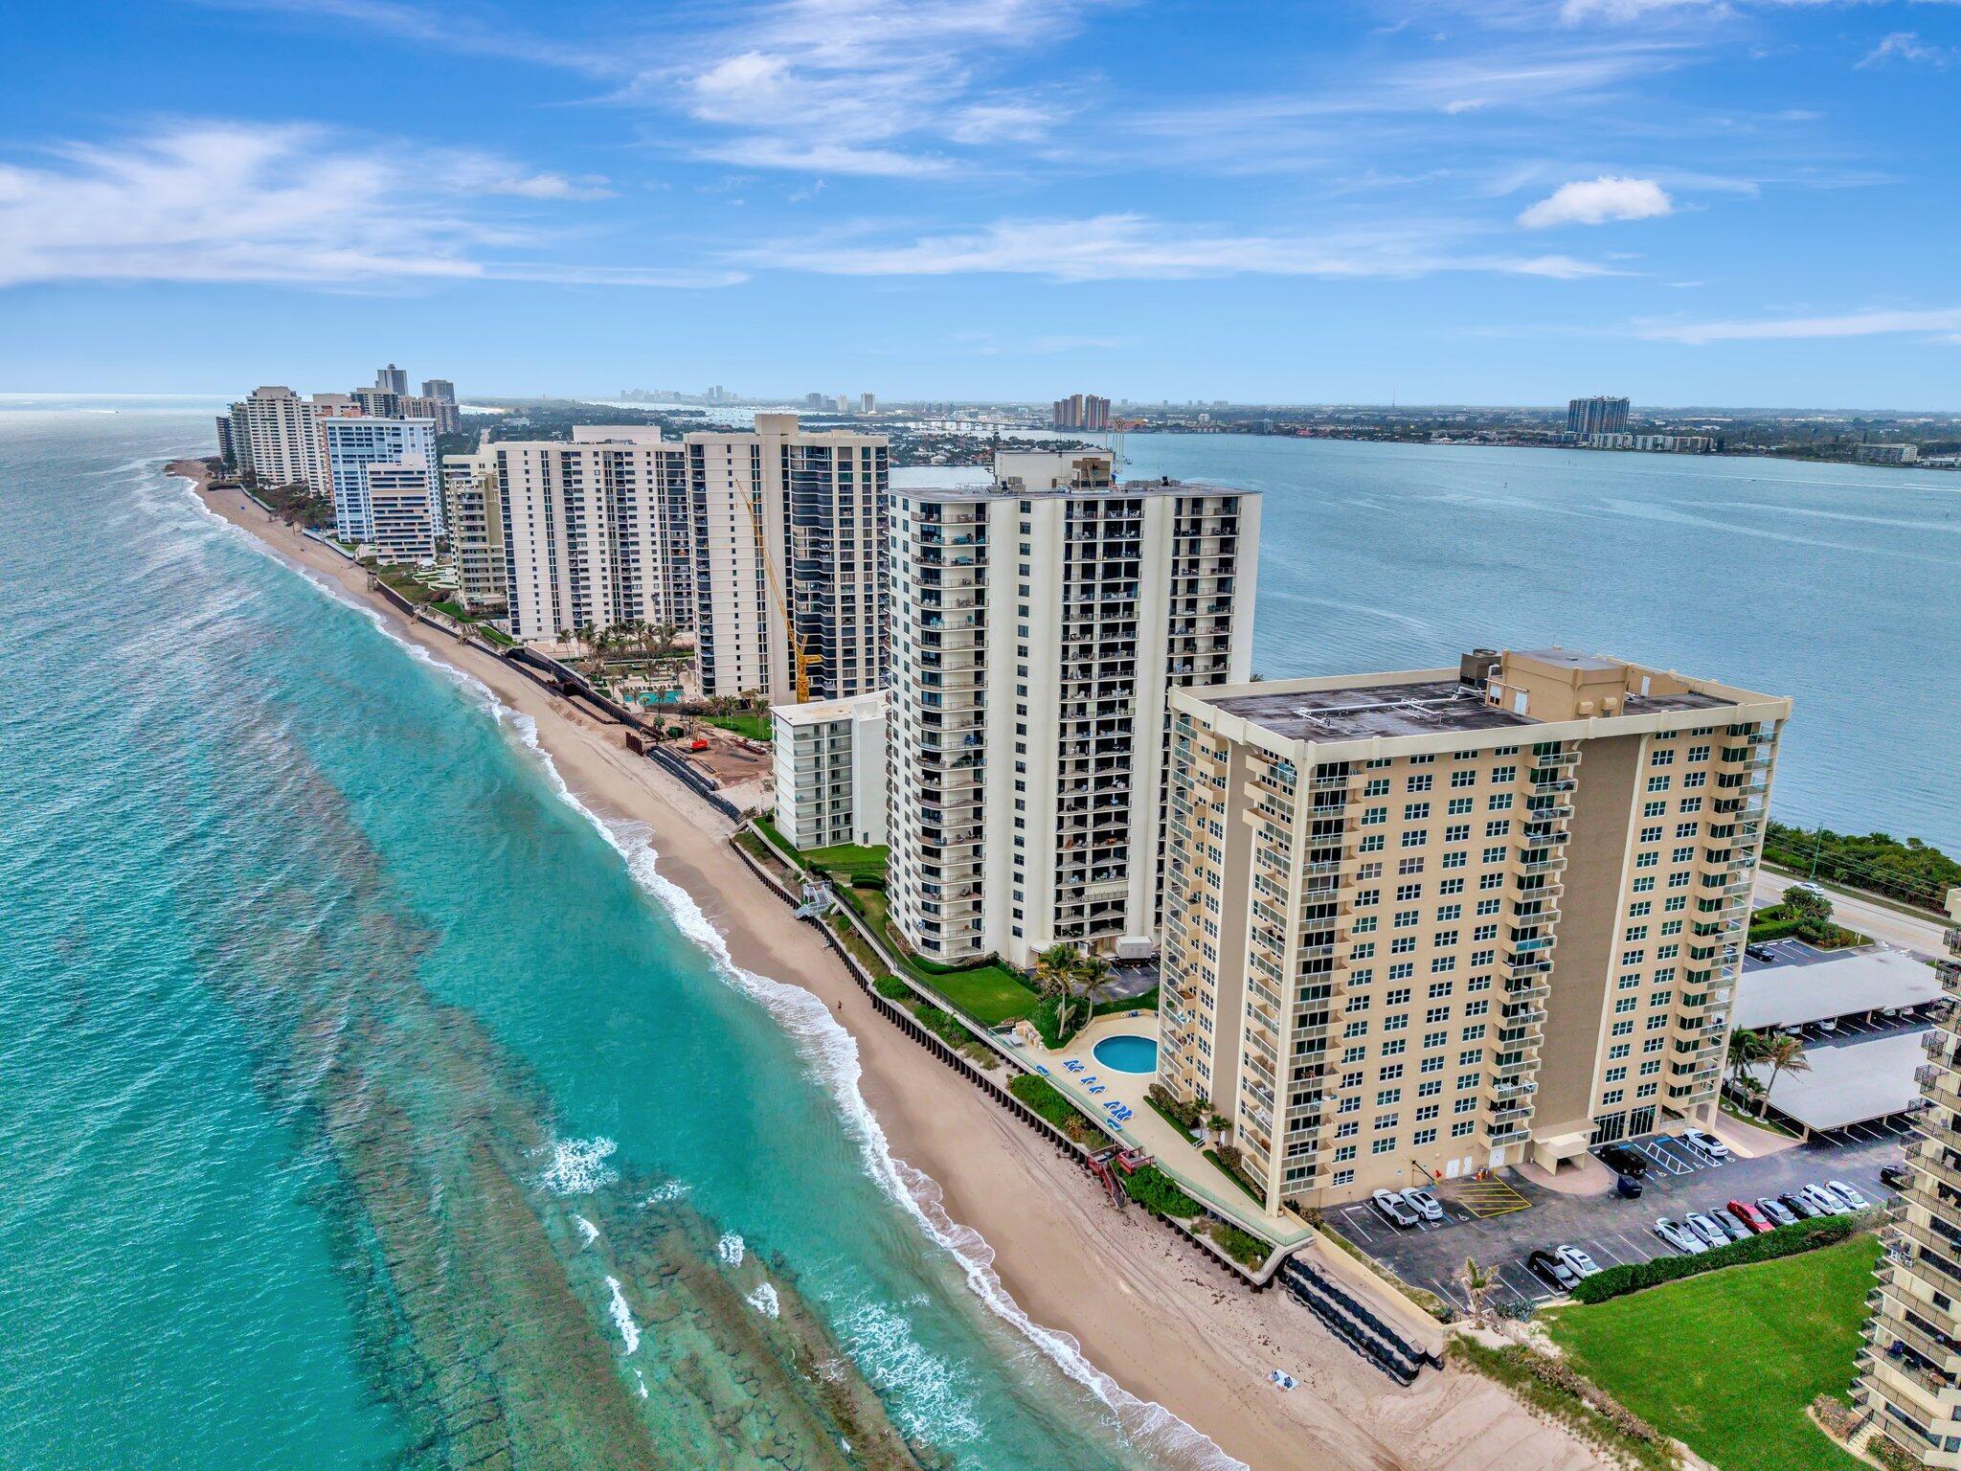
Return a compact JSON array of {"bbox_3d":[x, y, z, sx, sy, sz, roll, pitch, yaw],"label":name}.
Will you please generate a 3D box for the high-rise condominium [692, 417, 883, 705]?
[{"bbox_3d":[-50.060,-45.562,348.555,49.000,71.400,25.000,-4,15,-19],"label":"high-rise condominium"}]

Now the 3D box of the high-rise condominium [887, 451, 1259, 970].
[{"bbox_3d":[11.917,-4.238,190.695,48.500,69.000,23.500,-4,15,-19],"label":"high-rise condominium"}]

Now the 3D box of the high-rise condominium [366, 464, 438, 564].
[{"bbox_3d":[-262.610,-102.804,621.404,25.500,46.000,23.000,-4,15,-18],"label":"high-rise condominium"}]

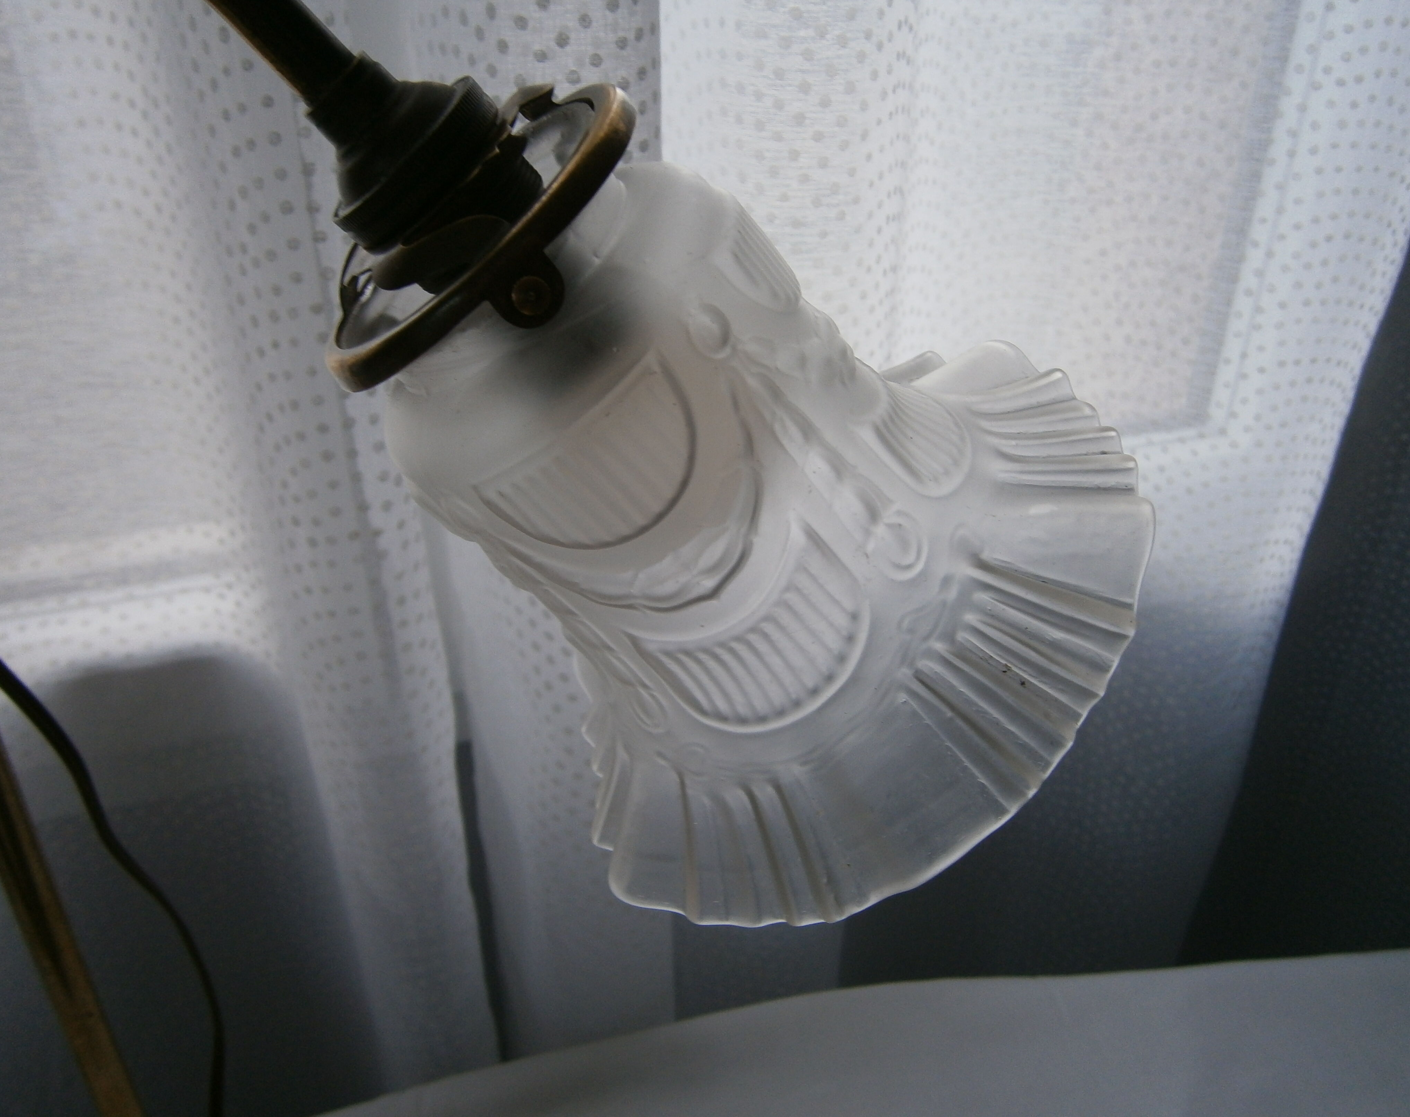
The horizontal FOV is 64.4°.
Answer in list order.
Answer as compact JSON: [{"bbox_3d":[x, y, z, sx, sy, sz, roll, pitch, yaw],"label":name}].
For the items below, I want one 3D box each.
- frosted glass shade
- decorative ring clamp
[{"bbox_3d":[-0.007,-0.022,0.212,0.142,0.111,0.142,-44,31,0],"label":"frosted glass shade"},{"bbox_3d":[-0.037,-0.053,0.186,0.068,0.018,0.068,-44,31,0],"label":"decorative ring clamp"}]

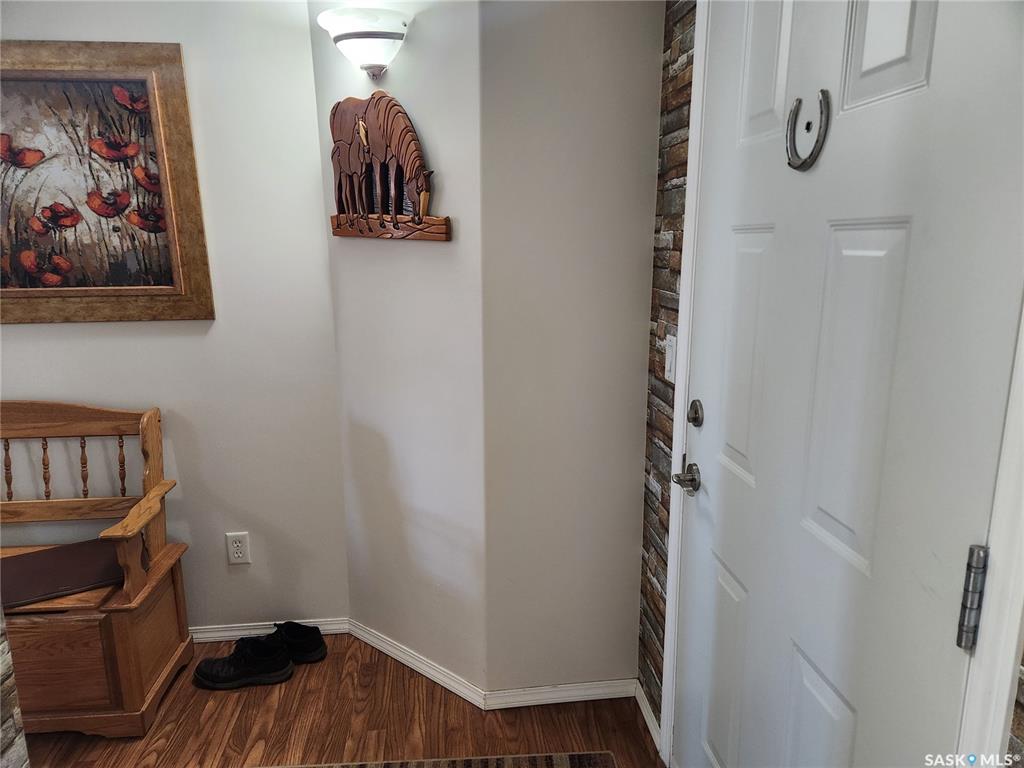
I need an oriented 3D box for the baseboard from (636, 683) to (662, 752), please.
[{"bbox_3d":[0.405,0.965,1.997,0.013,0.063,0.240,-2,12,-6],"label":"baseboard"}]

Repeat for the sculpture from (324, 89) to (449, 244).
[{"bbox_3d":[-0.359,-0.613,1.927,0.486,0.403,0.030,9,16,38],"label":"sculpture"}]

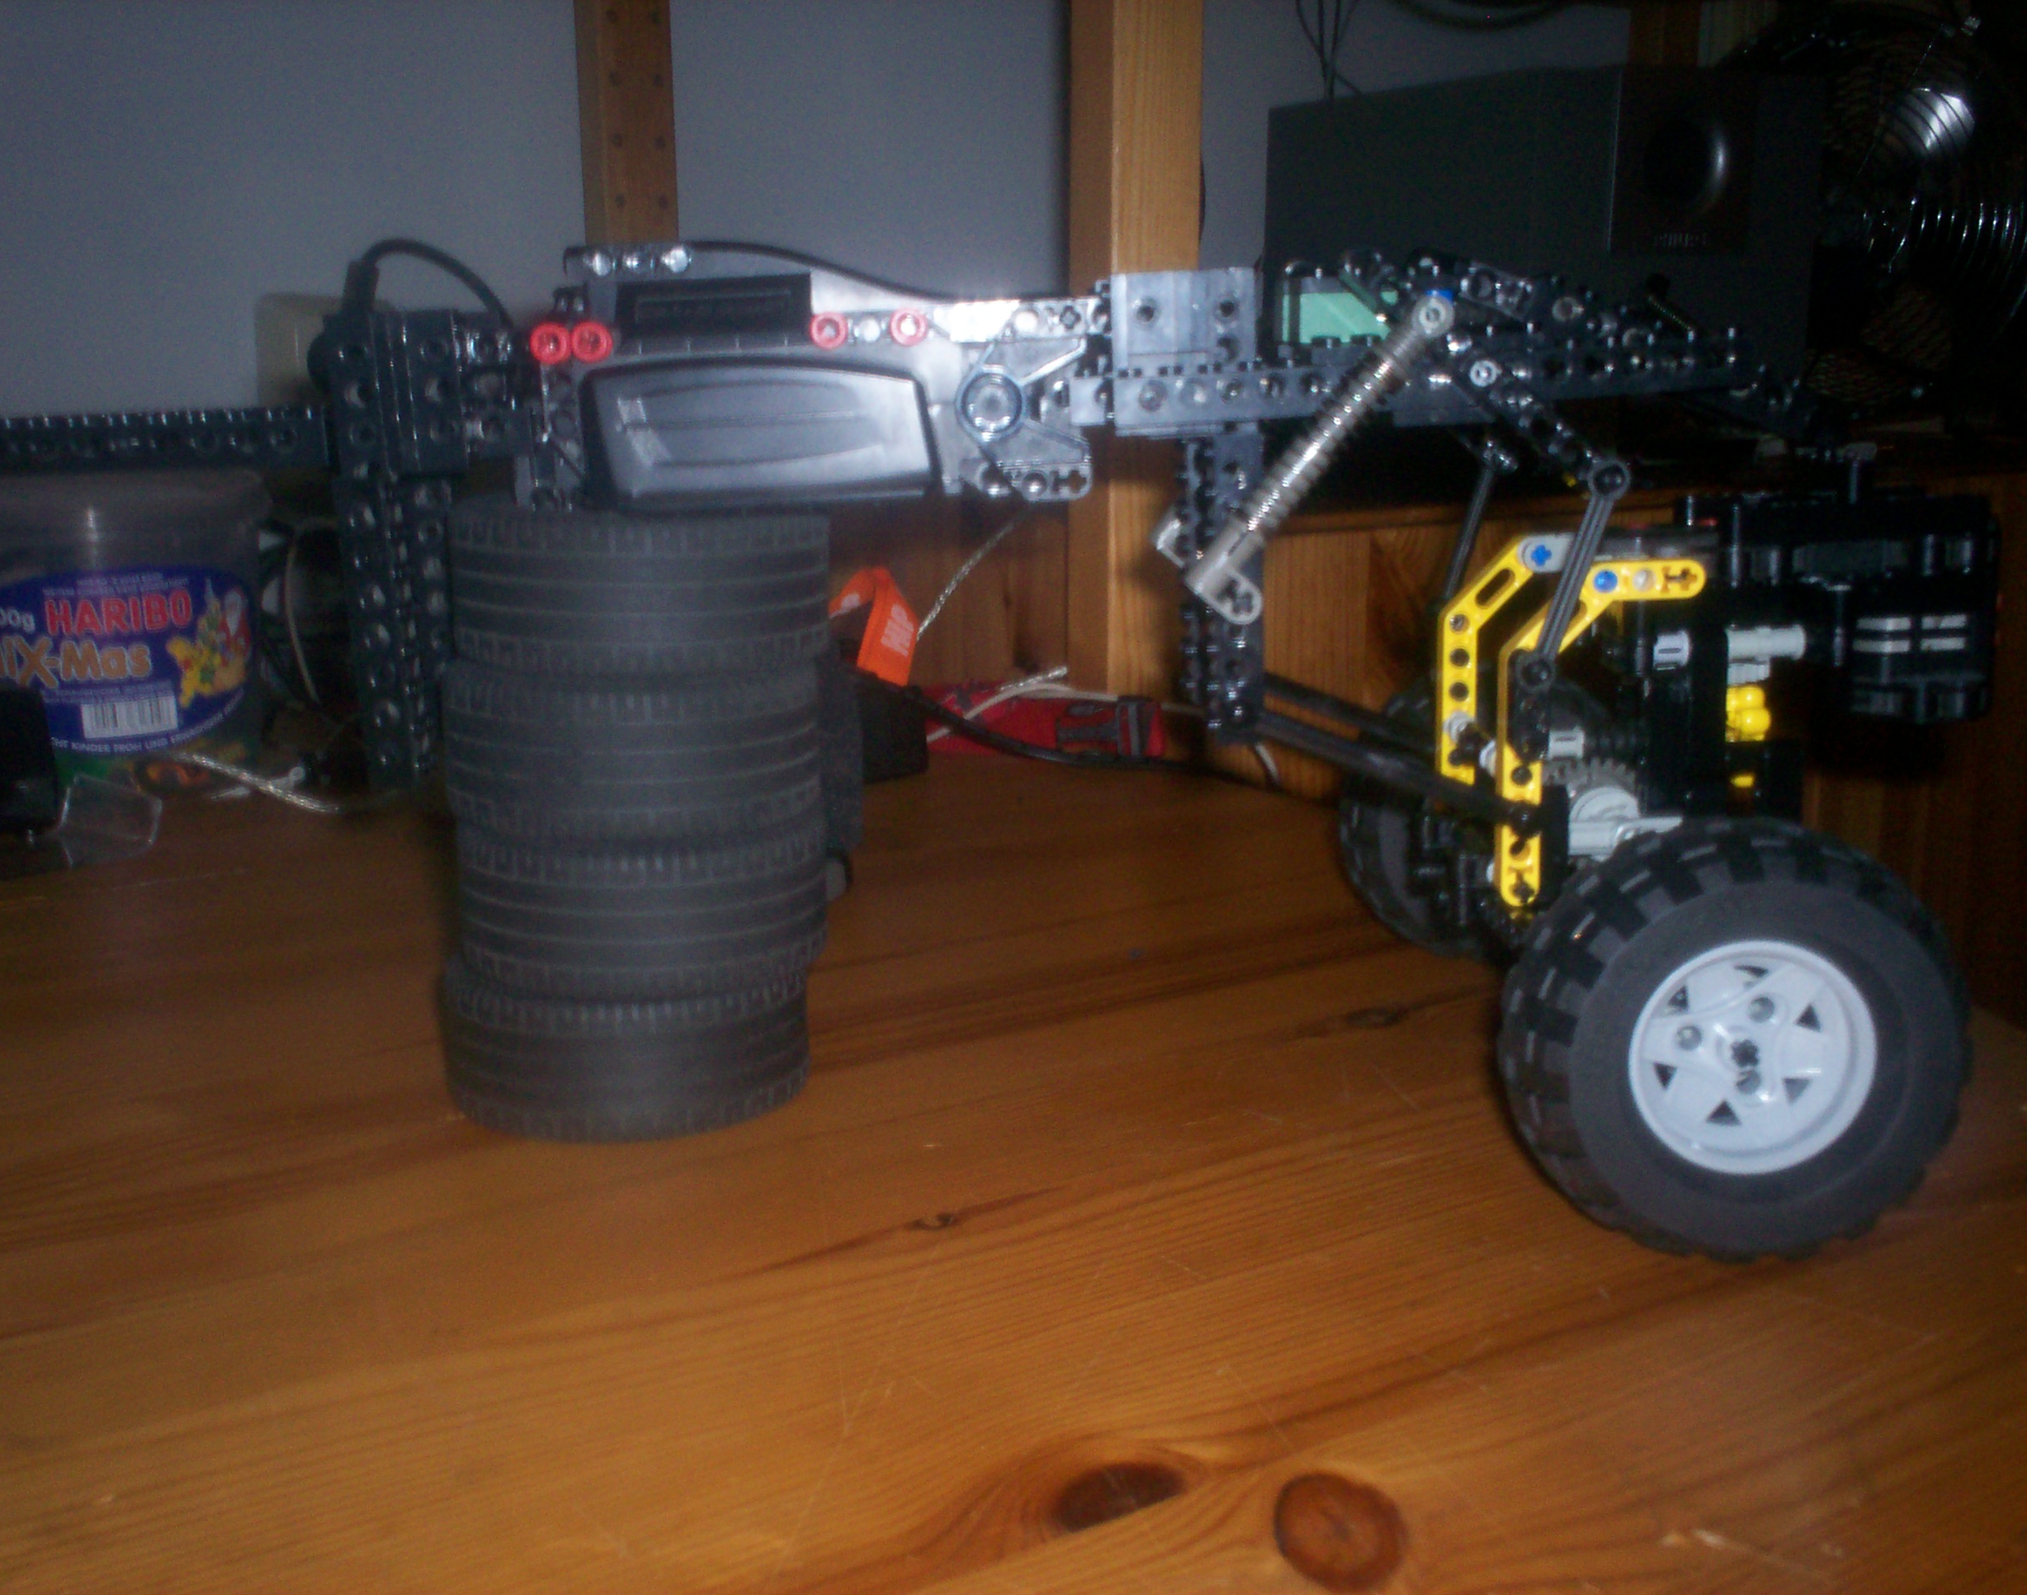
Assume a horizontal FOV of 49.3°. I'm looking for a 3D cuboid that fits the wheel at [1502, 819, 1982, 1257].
[{"bbox_3d":[0.133,0.044,0.410,0.082,0.082,0.039,0,12,-1],"label":"wheel"}]

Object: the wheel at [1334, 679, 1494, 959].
[{"bbox_3d":[0.130,0.005,0.598,0.082,0.082,0.039,0,12,-1],"label":"wheel"}]

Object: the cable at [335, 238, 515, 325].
[{"bbox_3d":[-0.124,-0.109,0.467,0.036,0.019,0.014,0,12,-1],"label":"cable"}]

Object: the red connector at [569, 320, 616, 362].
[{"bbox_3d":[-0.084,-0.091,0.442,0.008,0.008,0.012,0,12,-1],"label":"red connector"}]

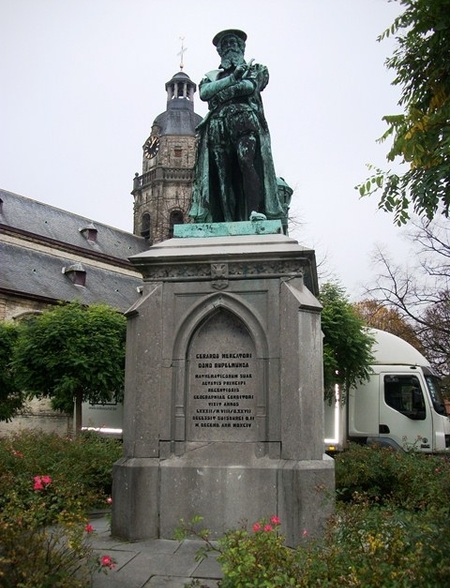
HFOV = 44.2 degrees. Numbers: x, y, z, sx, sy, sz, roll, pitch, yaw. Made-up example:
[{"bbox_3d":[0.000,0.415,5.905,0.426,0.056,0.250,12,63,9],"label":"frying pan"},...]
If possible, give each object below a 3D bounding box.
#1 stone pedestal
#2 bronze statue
[{"bbox_3d":[0.115,1.153,7.327,2.530,3.556,2.530,-2,-13,10],"label":"stone pedestal"},{"bbox_3d":[0.152,-2.377,8.049,1.243,3.284,1.021,-2,-13,10],"label":"bronze statue"}]

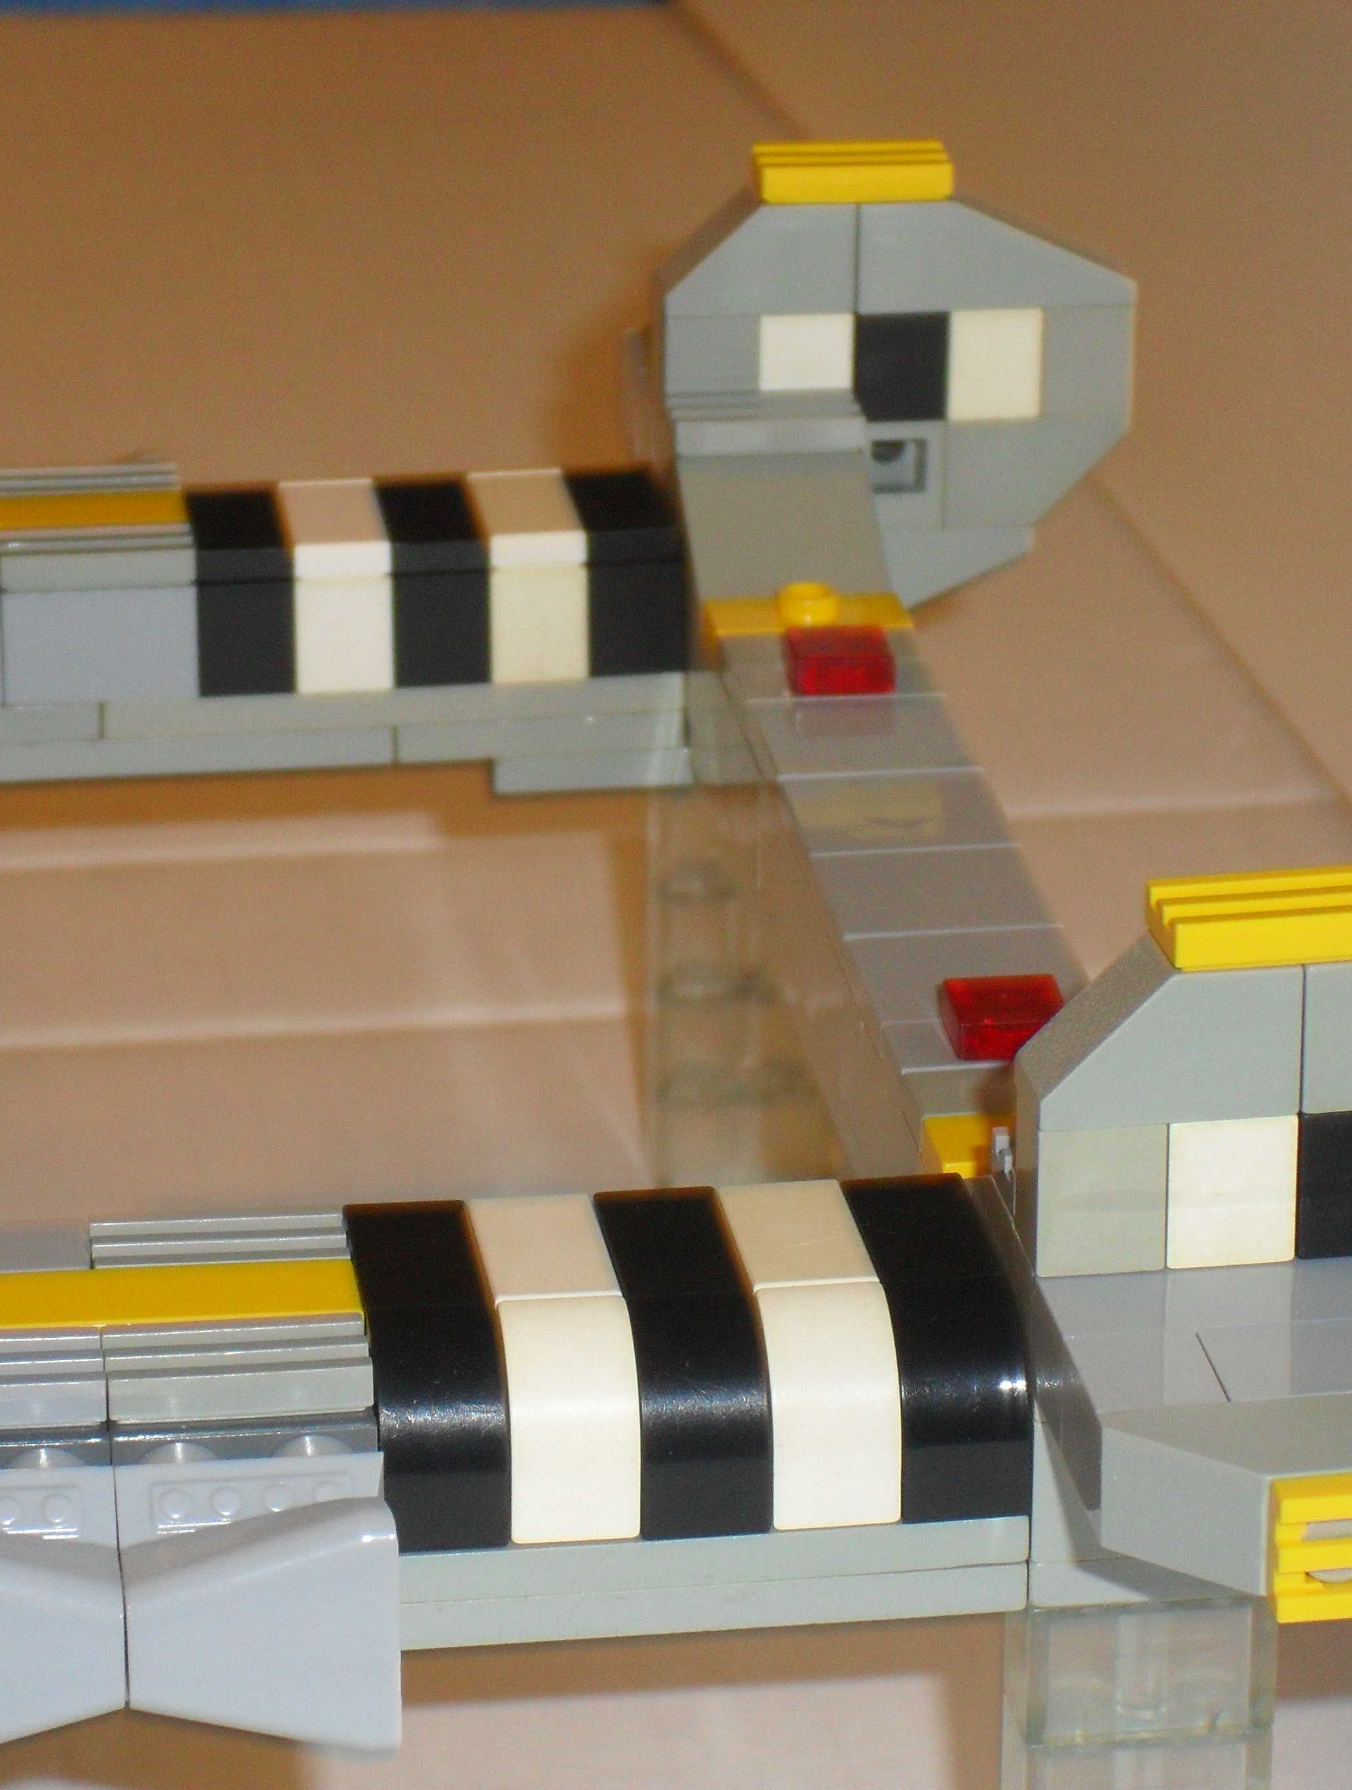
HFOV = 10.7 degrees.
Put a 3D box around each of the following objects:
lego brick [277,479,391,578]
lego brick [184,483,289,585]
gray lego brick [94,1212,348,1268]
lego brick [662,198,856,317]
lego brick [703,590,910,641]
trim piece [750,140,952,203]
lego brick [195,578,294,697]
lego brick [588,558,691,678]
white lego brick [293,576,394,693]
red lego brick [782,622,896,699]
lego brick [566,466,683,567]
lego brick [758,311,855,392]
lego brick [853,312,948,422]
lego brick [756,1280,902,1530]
[{"bbox_3d":[-0.028,-0.030,0.596,0.008,0.003,0.016,-3,22,-7],"label":"lego brick"},{"bbox_3d":[-0.036,-0.030,0.596,0.008,0.003,0.016,-3,22,-8],"label":"lego brick"},{"bbox_3d":[-0.029,0.023,0.456,0.016,0.003,0.008,-3,22,-7],"label":"gray lego brick"},{"bbox_3d":[0.006,-0.054,0.601,0.016,0.010,0.008,-2,21,-7],"label":"lego brick"},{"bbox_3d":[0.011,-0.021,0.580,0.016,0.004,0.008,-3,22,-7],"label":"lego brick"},{"bbox_3d":[0.014,-0.060,0.600,0.016,0.003,0.008,-2,21,-7],"label":"trim piece"},{"bbox_3d":[-0.035,-0.022,0.595,0.008,0.010,0.008,-3,22,-8],"label":"lego brick"},{"bbox_3d":[-0.004,-0.024,0.599,0.008,0.010,0.008,-3,21,-7],"label":"lego brick"},{"bbox_3d":[-0.028,-0.024,0.598,0.008,0.010,0.016,-3,21,-7],"label":"white lego brick"},{"bbox_3d":[0.013,-0.018,0.565,0.008,0.003,0.008,-3,22,-8],"label":"red lego brick"},{"bbox_3d":[-0.004,-0.031,0.599,0.008,0.003,0.016,-3,21,-7],"label":"lego brick"},{"bbox_3d":[0.011,-0.046,0.613,0.008,0.010,0.008,-3,22,-8],"label":"lego brick"},{"bbox_3d":[0.019,-0.046,0.614,0.008,0.010,0.008,-3,22,-8],"label":"lego brick"},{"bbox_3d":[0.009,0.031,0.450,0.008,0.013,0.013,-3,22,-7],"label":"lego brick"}]

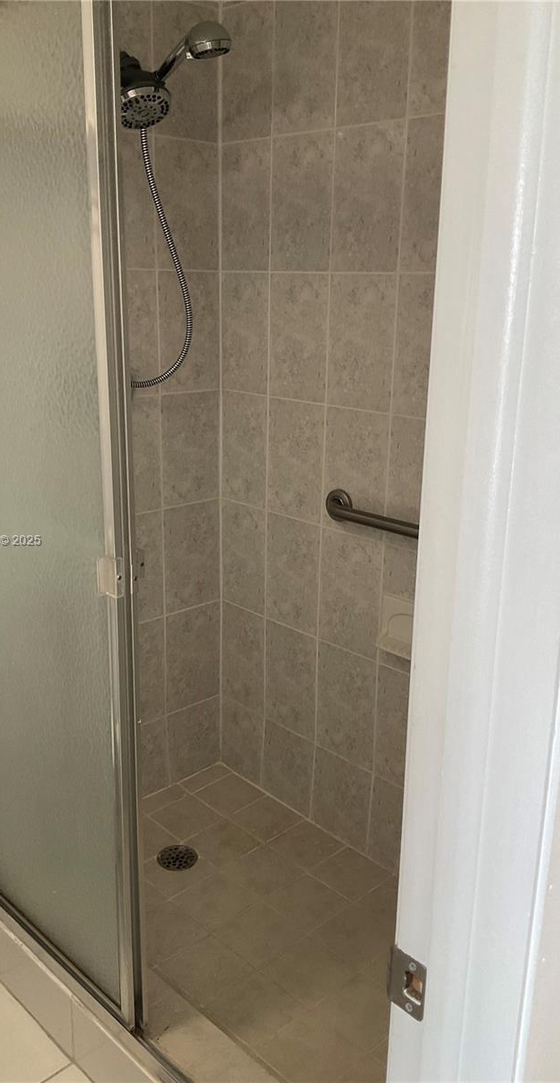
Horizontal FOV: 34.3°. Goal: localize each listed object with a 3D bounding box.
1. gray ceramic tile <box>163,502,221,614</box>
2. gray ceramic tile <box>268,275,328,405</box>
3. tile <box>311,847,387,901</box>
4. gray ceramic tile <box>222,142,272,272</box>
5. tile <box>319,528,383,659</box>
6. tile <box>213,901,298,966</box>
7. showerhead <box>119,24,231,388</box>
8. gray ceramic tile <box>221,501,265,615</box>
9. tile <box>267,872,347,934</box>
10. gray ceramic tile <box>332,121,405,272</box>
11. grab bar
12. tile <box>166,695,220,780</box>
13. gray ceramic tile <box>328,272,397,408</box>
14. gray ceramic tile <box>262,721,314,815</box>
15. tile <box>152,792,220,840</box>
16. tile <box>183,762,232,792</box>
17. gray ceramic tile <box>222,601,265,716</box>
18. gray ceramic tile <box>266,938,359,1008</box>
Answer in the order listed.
[{"bbox_3d":[-0.242,0.041,2.512,0.198,0.300,0.010,-14,23,-41],"label":"gray ceramic tile"},{"bbox_3d":[0.046,-0.495,2.203,0.010,0.300,0.200,-14,23,-41],"label":"gray ceramic tile"},{"bbox_3d":[0.181,0.849,2.310,0.151,0.010,0.153,-17,25,-41],"label":"tile"},{"bbox_3d":[-0.084,-0.830,2.256,0.010,0.303,0.187,-14,23,-42],"label":"gray ceramic tile"},{"bbox_3d":[0.179,0.132,2.284,0.010,0.307,0.203,-14,22,-42],"label":"tile"},{"bbox_3d":[-0.050,0.917,2.105,0.153,0.010,0.153,-17,25,-41],"label":"tile"},{"bbox_3d":[-0.244,-0.678,1.934,0.160,0.700,0.350,-14,23,-42],"label":"showerhead"},{"bbox_3d":[-0.098,0.043,2.516,0.009,0.301,0.188,-14,22,-42],"label":"gray ceramic tile"},{"bbox_3d":[0.061,0.872,2.177,0.154,0.010,0.154,-14,23,-41],"label":"tile"},{"bbox_3d":[0.192,-0.744,1.983,0.009,0.301,0.200,-14,22,-42],"label":"gray ceramic tile"},{"bbox_3d":[0.324,-0.016,1.969,0.075,0.078,0.685,-14,23,-41],"label":"grab bar"},{"bbox_3d":[-0.252,0.587,2.680,0.195,0.227,0.010,-14,23,-42],"label":"tile"},{"bbox_3d":[0.187,-0.453,2.068,0.009,0.301,0.200,-14,22,-42],"label":"gray ceramic tile"},{"bbox_3d":[0.024,0.634,2.546,0.010,0.228,0.200,-14,23,-42],"label":"gray ceramic tile"},{"bbox_3d":[-0.263,0.787,2.575,0.155,0.010,0.157,-17,25,-41],"label":"tile"},{"bbox_3d":[-0.222,0.726,2.754,0.159,0.010,0.053,-17,25,-41],"label":"tile"},{"bbox_3d":[-0.104,0.334,2.600,0.010,0.300,0.186,-14,23,-41],"label":"gray ceramic tile"},{"bbox_3d":[0.066,0.972,2.034,0.155,0.010,0.157,-17,25,-41],"label":"gray ceramic tile"}]

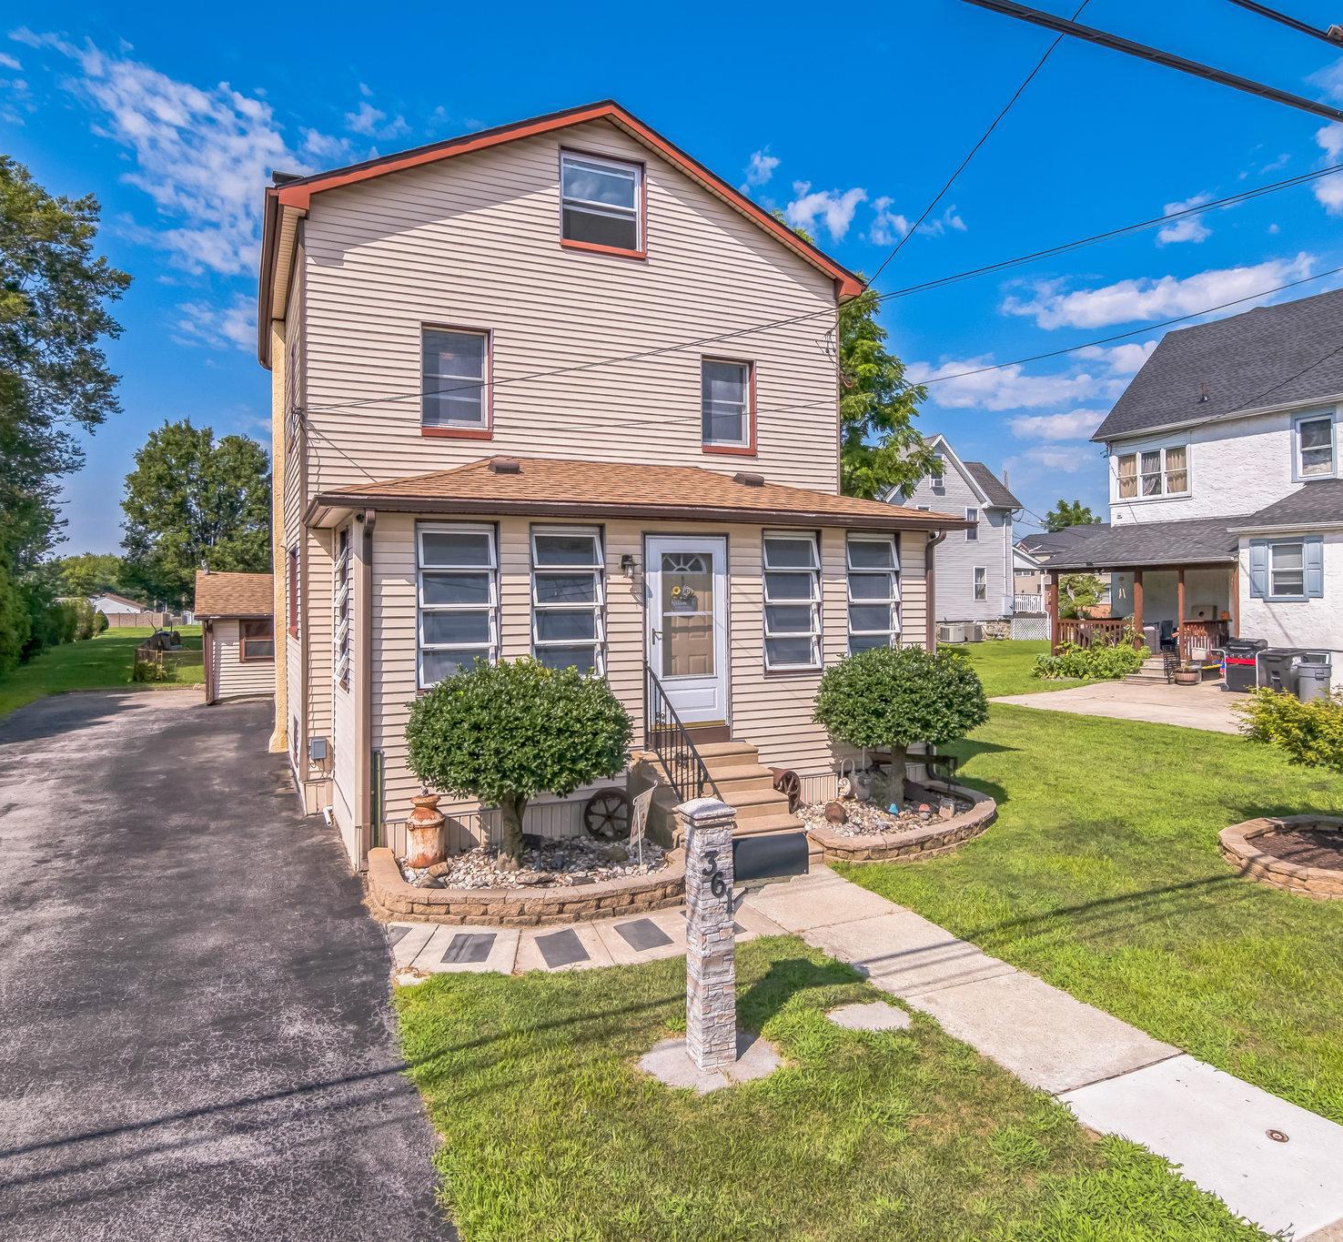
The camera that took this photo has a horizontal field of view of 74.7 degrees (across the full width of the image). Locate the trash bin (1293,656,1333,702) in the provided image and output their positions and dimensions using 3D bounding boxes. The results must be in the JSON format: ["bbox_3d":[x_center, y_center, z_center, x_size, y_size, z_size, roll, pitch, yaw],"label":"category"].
[{"bbox_3d":[14.203,1.295,19.400,0.620,0.860,0.620,-1,1,-26],"label":"trash bin"}]

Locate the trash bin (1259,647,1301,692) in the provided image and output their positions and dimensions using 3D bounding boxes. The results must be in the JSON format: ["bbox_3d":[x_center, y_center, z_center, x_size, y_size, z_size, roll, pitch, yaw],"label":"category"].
[{"bbox_3d":[13.918,1.150,20.100,0.750,1.080,0.650,-1,1,-26],"label":"trash bin"}]

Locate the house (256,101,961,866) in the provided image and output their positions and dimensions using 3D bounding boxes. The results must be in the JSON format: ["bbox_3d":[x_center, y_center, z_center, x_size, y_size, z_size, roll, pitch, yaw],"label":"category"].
[{"bbox_3d":[-1.752,-2.330,13.602,8.300,9.000,10.950,-1,1,-25],"label":"house"}]

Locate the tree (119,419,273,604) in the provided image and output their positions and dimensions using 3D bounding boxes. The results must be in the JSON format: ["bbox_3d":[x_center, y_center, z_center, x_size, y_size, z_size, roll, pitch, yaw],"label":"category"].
[{"bbox_3d":[-34.361,-7.076,65.000,13.000,16.000,13.000,-1,1,-25],"label":"tree"}]

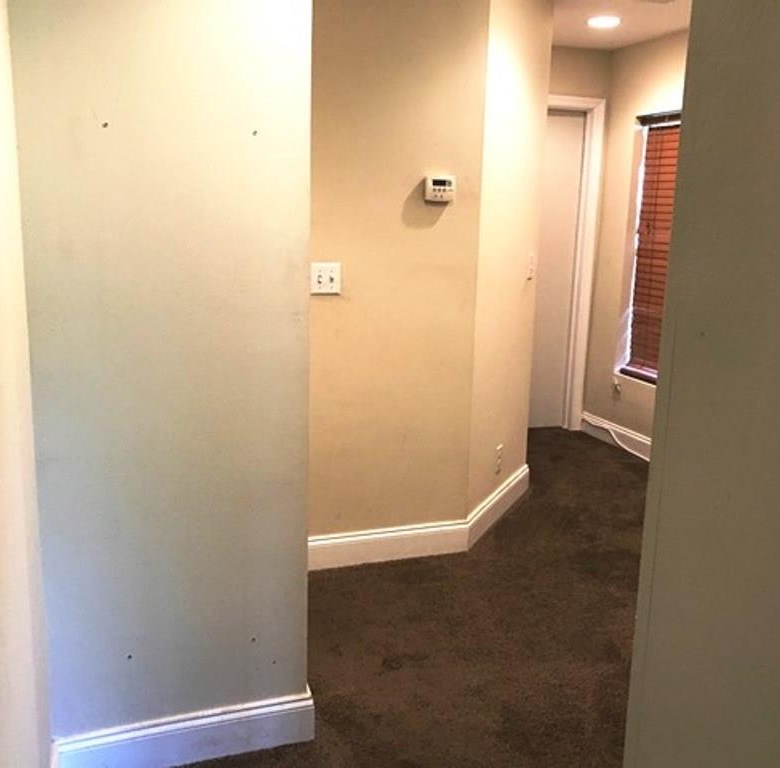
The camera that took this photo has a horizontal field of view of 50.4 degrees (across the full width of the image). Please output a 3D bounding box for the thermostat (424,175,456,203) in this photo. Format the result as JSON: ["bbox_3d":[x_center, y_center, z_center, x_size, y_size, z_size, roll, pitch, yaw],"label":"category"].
[{"bbox_3d":[0.201,-0.740,3.145,0.115,0.090,0.032,-3,12,-20],"label":"thermostat"}]

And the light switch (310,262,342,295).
[{"bbox_3d":[-0.234,-0.389,3.065,0.117,0.117,0.016,-3,12,-20],"label":"light switch"}]

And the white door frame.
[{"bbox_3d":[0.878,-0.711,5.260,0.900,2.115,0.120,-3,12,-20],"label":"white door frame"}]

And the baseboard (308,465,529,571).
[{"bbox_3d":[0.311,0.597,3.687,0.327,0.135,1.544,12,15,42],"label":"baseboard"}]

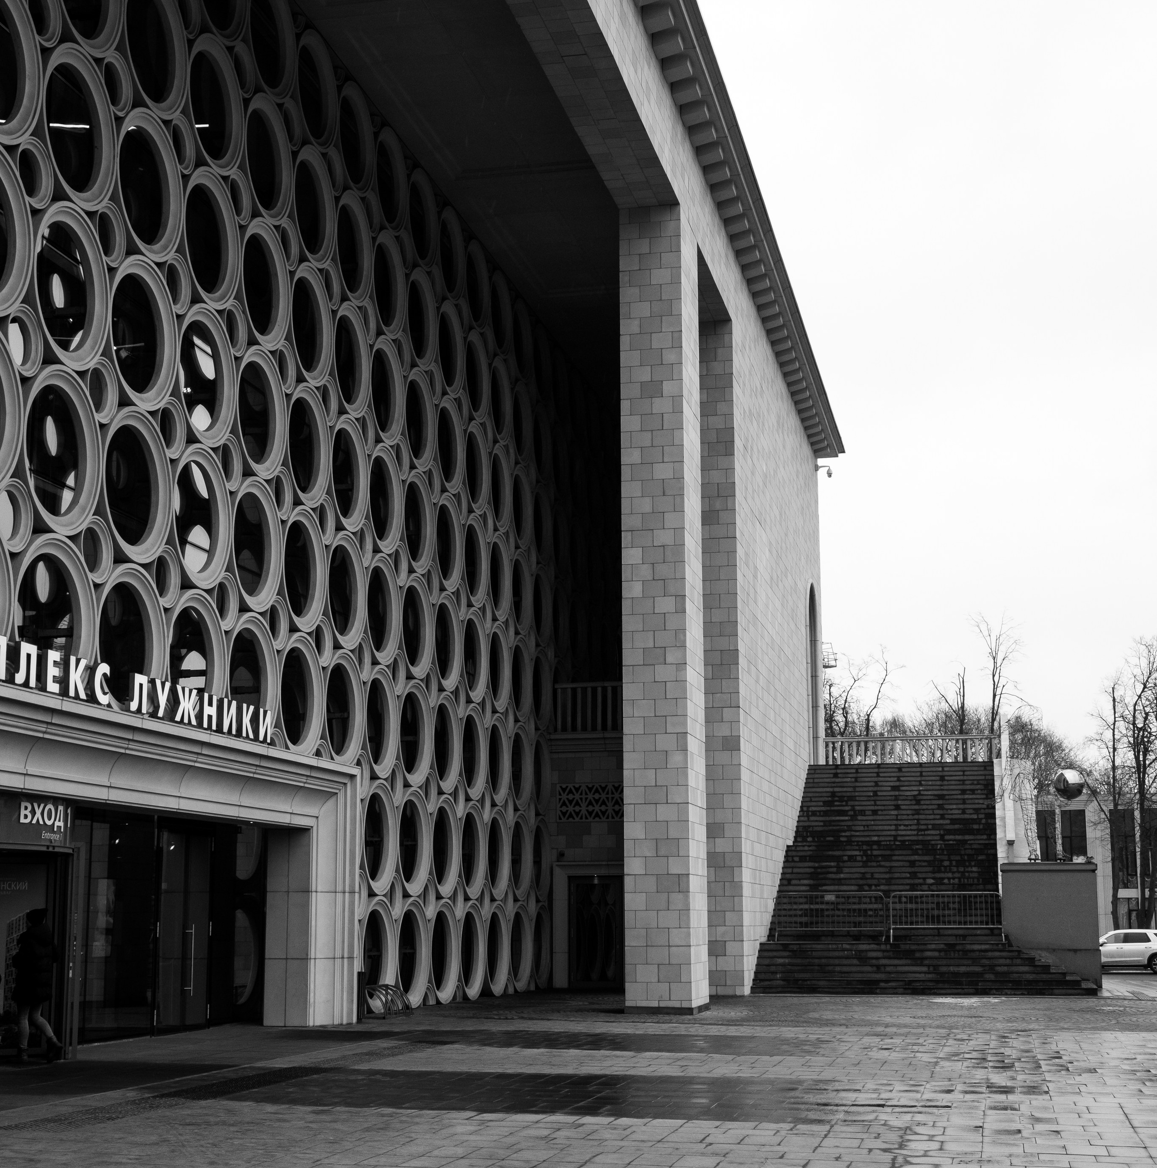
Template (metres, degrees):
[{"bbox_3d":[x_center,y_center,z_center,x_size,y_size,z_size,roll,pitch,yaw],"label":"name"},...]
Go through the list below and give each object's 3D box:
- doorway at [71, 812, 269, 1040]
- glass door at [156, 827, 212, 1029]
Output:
[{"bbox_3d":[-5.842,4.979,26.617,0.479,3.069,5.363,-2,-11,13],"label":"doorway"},{"bbox_3d":[-5.836,5.195,27.479,0.115,2.920,1.815,-2,-11,13],"label":"glass door"}]

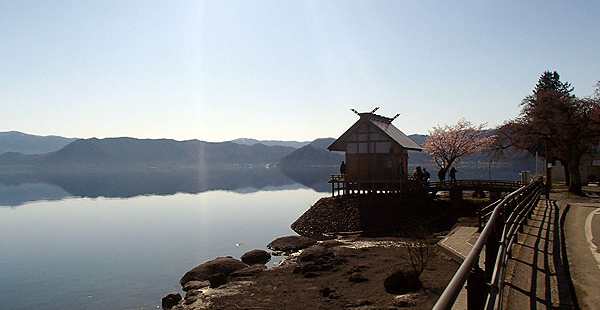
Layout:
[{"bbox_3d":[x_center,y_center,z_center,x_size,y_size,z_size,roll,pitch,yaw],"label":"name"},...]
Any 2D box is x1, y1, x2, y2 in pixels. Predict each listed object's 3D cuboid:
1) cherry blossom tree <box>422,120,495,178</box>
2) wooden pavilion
[{"bbox_3d":[14.675,-0.138,41.014,6.700,6.440,6.200,0,-1,0],"label":"cherry blossom tree"},{"bbox_3d":[6.249,-0.147,36.014,5.980,6.640,6.050,-1,-2,28],"label":"wooden pavilion"}]

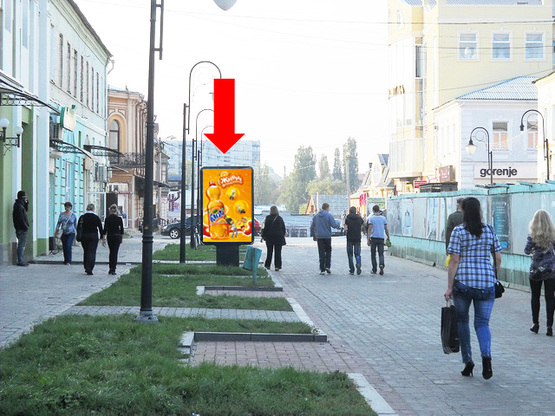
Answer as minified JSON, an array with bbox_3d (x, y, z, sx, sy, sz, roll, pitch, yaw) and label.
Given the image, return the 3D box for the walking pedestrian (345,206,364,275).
[{"bbox_3d":[1.940,0.828,36.200,0.480,1.730,0.420,0,0,0],"label":"walking pedestrian"}]

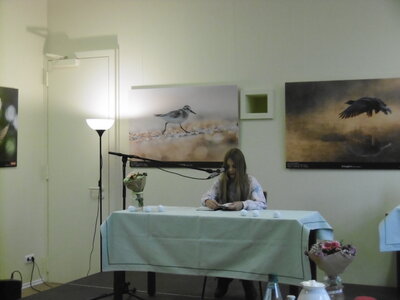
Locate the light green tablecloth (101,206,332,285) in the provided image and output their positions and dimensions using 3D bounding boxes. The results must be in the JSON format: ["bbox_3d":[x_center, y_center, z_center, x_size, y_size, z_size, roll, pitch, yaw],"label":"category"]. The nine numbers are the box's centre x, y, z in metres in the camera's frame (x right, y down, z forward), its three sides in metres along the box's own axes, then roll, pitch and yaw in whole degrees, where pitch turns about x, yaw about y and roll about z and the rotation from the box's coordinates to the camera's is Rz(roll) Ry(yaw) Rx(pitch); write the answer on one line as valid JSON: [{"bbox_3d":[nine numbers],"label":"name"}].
[{"bbox_3d":[0.145,0.743,5.549,1.710,0.470,0.820,0,0,20],"label":"light green tablecloth"}]

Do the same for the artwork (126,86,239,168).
[{"bbox_3d":[-0.176,-0.225,6.952,1.200,0.810,0.030,0,0,22],"label":"artwork"}]

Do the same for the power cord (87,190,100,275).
[{"bbox_3d":[-1.086,0.876,6.968,0.186,0.951,0.060,0,0,22],"label":"power cord"}]

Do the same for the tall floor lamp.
[{"bbox_3d":[-0.995,0.577,6.892,0.285,1.780,0.285,0,0,0],"label":"tall floor lamp"}]

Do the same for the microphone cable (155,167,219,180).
[{"bbox_3d":[-0.108,0.203,5.880,0.540,0.120,0.040,0,0,11],"label":"microphone cable"}]

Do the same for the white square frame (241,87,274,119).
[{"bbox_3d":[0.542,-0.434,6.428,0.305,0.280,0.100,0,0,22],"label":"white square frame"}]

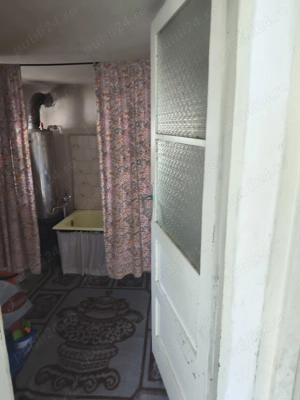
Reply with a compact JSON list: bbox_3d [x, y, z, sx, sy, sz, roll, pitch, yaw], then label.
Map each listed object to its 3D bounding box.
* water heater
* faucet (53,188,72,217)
[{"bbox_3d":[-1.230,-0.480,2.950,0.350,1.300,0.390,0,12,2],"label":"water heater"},{"bbox_3d":[-0.990,0.040,3.000,0.140,0.320,0.200,11,17,41],"label":"faucet"}]

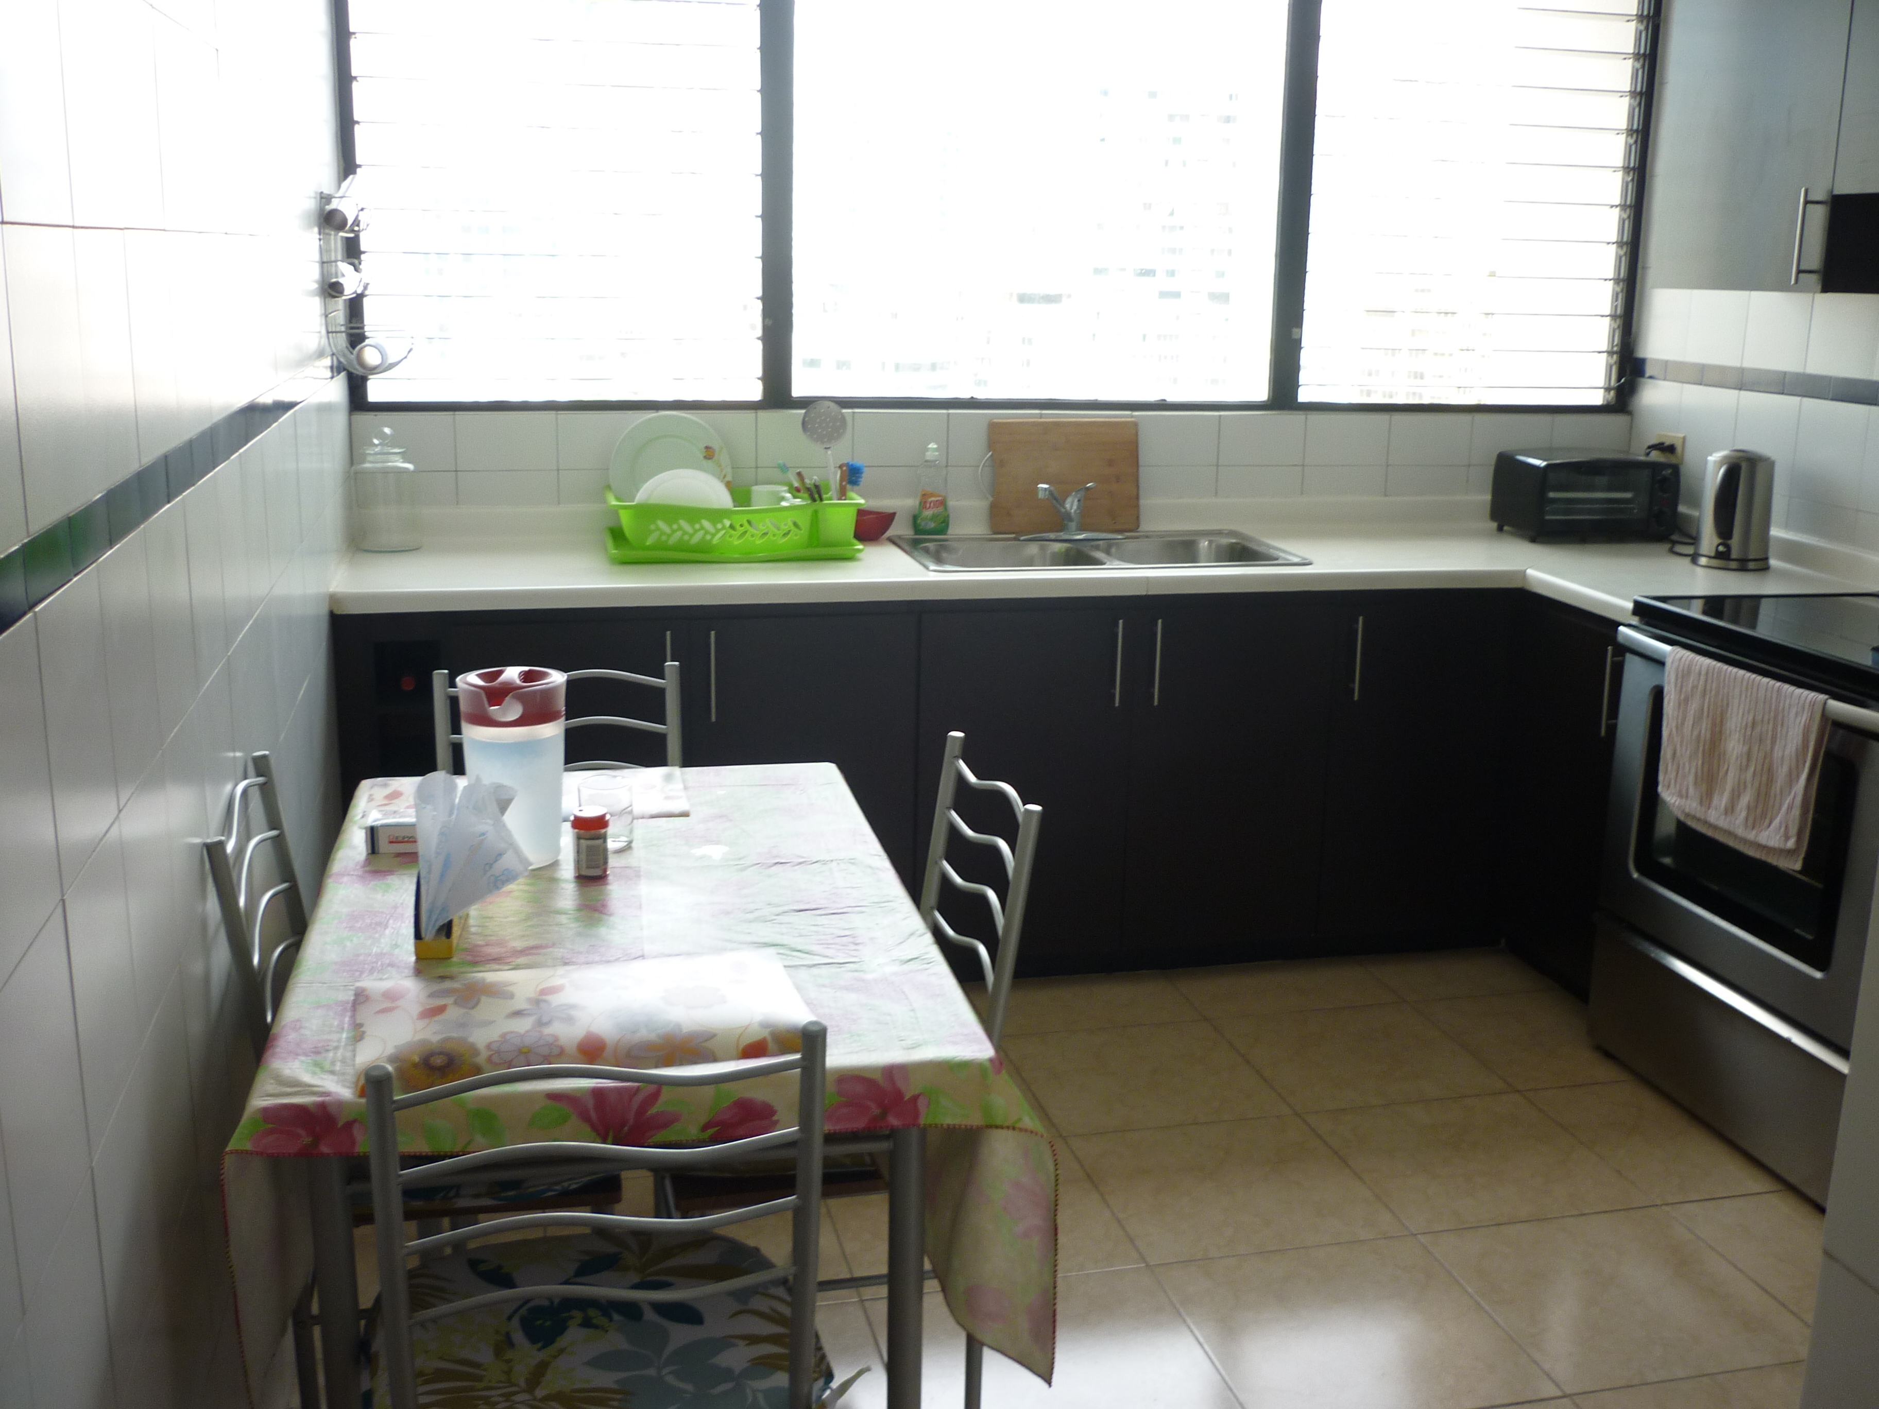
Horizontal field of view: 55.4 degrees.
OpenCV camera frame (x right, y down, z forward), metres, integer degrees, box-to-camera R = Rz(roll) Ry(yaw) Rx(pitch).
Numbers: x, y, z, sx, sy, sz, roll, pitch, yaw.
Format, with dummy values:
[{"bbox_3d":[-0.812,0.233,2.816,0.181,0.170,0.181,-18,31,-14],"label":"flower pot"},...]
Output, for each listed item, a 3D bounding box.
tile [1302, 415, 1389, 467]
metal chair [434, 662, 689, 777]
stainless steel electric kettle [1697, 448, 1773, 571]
[{"bbox_3d":[0.990,-0.642,4.352,0.220,0.127,0.010,-2,14,-14],"label":"tile"},{"bbox_3d":[-0.570,0.421,2.764,0.400,0.885,0.460,-2,14,-12],"label":"metal chair"},{"bbox_3d":[1.730,-0.426,3.894,0.160,0.245,0.195,11,17,35],"label":"stainless steel electric kettle"}]

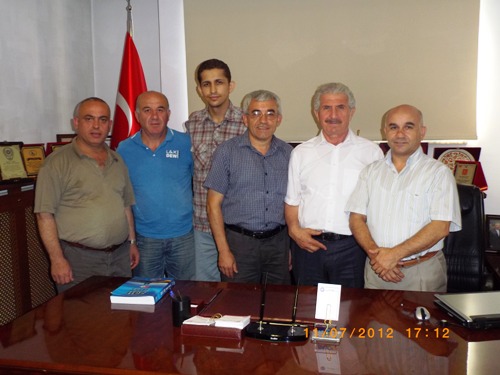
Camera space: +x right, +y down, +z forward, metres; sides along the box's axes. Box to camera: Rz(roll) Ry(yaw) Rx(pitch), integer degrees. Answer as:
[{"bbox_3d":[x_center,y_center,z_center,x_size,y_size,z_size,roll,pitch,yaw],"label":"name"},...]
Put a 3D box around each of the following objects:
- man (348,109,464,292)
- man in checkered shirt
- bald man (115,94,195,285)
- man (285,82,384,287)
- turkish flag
[{"bbox_3d":[0.730,0.414,2.305,0.540,1.610,0.350,2,6,25],"label":"man"},{"bbox_3d":[-0.170,0.265,2.560,0.470,1.874,0.290,-1,6,-5],"label":"man in checkered shirt"},{"bbox_3d":[-0.499,0.348,2.568,0.500,1.715,0.330,-2,6,-8],"label":"bald man"},{"bbox_3d":[0.433,0.354,2.369,0.520,1.722,0.330,1,6,14],"label":"man"},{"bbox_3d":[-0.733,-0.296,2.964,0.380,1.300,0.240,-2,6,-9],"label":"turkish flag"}]

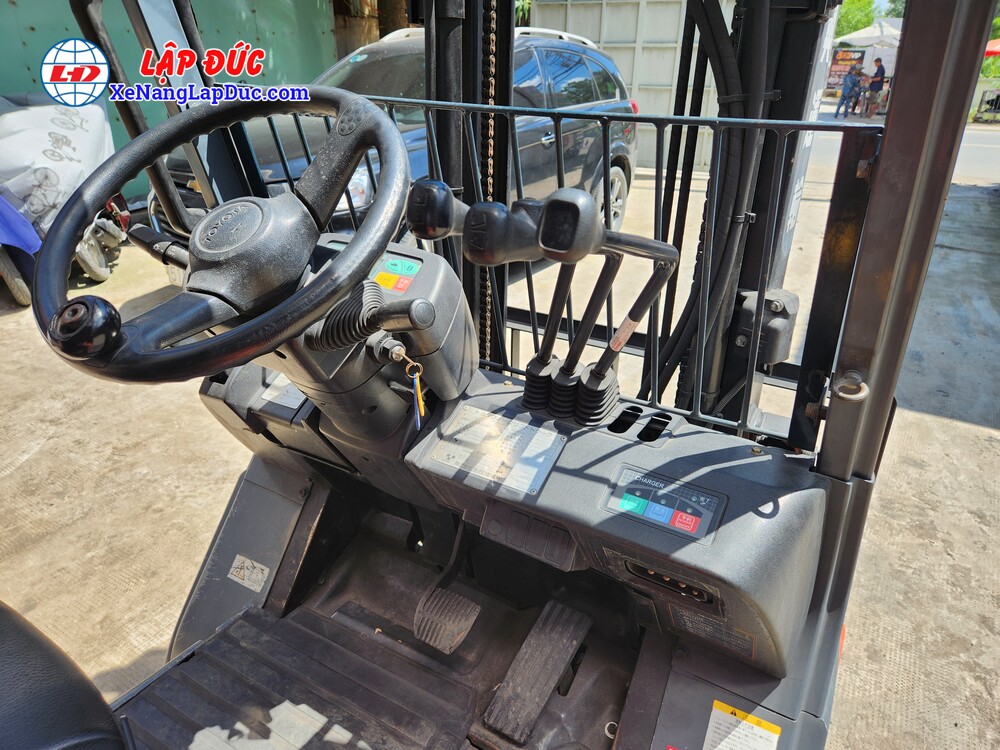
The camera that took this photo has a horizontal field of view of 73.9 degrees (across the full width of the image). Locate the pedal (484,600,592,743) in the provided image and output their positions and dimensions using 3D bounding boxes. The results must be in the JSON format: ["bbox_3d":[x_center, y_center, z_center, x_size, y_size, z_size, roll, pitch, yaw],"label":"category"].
[{"bbox_3d":[0.059,0.430,0.969,0.069,0.030,0.195,17,58,33],"label":"pedal"}]

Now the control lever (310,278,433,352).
[{"bbox_3d":[-0.130,-0.062,0.690,0.121,0.056,0.056,4,25,9],"label":"control lever"}]

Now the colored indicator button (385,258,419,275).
[{"bbox_3d":[-0.117,-0.130,0.800,0.050,0.005,0.020,12,63,25],"label":"colored indicator button"}]

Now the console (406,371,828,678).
[{"bbox_3d":[0.121,0.148,0.805,0.475,0.200,0.200,12,28,25],"label":"console"}]

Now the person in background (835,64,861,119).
[{"bbox_3d":[11.153,-9.064,21.324,0.500,1.579,0.550,-21,32,-37],"label":"person in background"}]

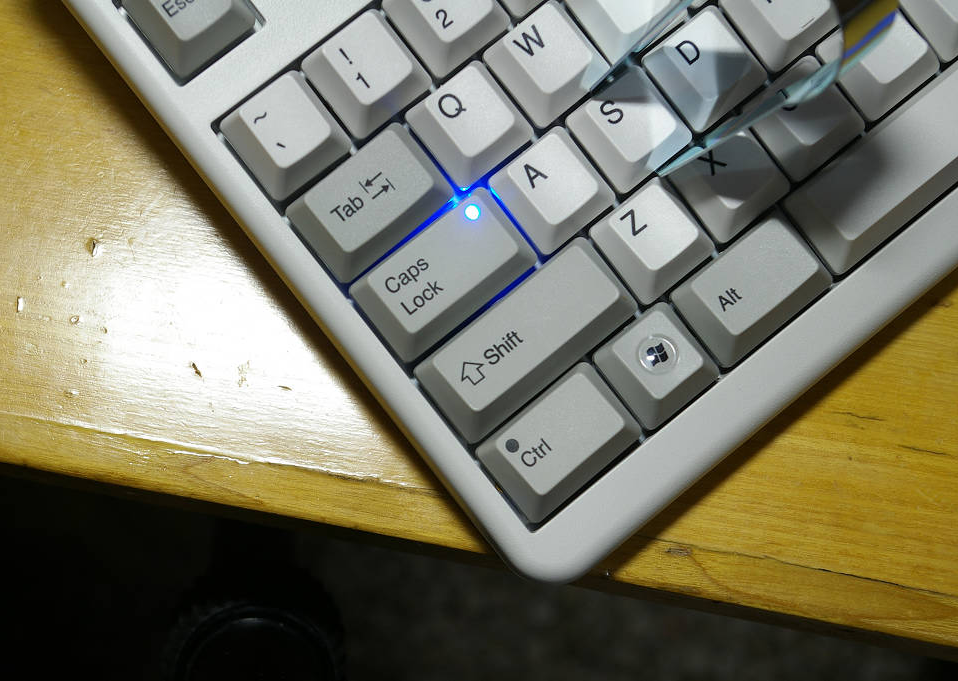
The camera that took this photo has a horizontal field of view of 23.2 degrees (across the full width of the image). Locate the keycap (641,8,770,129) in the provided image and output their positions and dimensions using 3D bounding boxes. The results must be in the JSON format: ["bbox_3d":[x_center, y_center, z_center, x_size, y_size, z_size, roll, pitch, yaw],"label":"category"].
[{"bbox_3d":[0.044,-0.052,0.440,0.018,0.008,0.018,-39,93,-9],"label":"keycap"}]

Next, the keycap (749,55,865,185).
[{"bbox_3d":[0.063,-0.043,0.442,0.018,0.008,0.018,-39,93,-9],"label":"keycap"}]

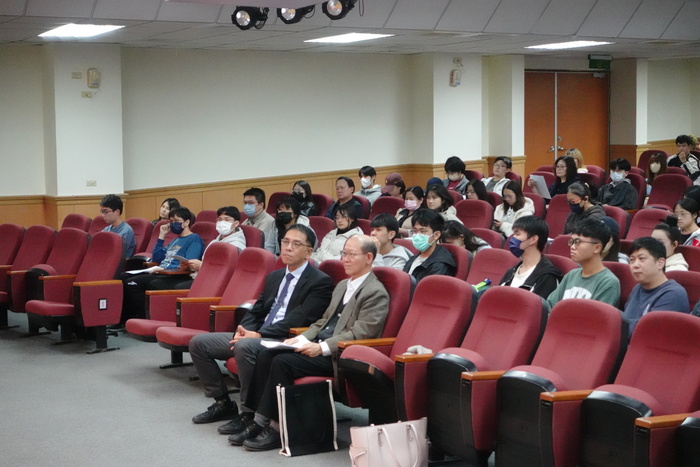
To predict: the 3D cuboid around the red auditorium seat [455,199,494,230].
[{"bbox_3d":[1.044,0.168,13.190,0.638,0.978,0.630,-4,6,-40],"label":"red auditorium seat"}]

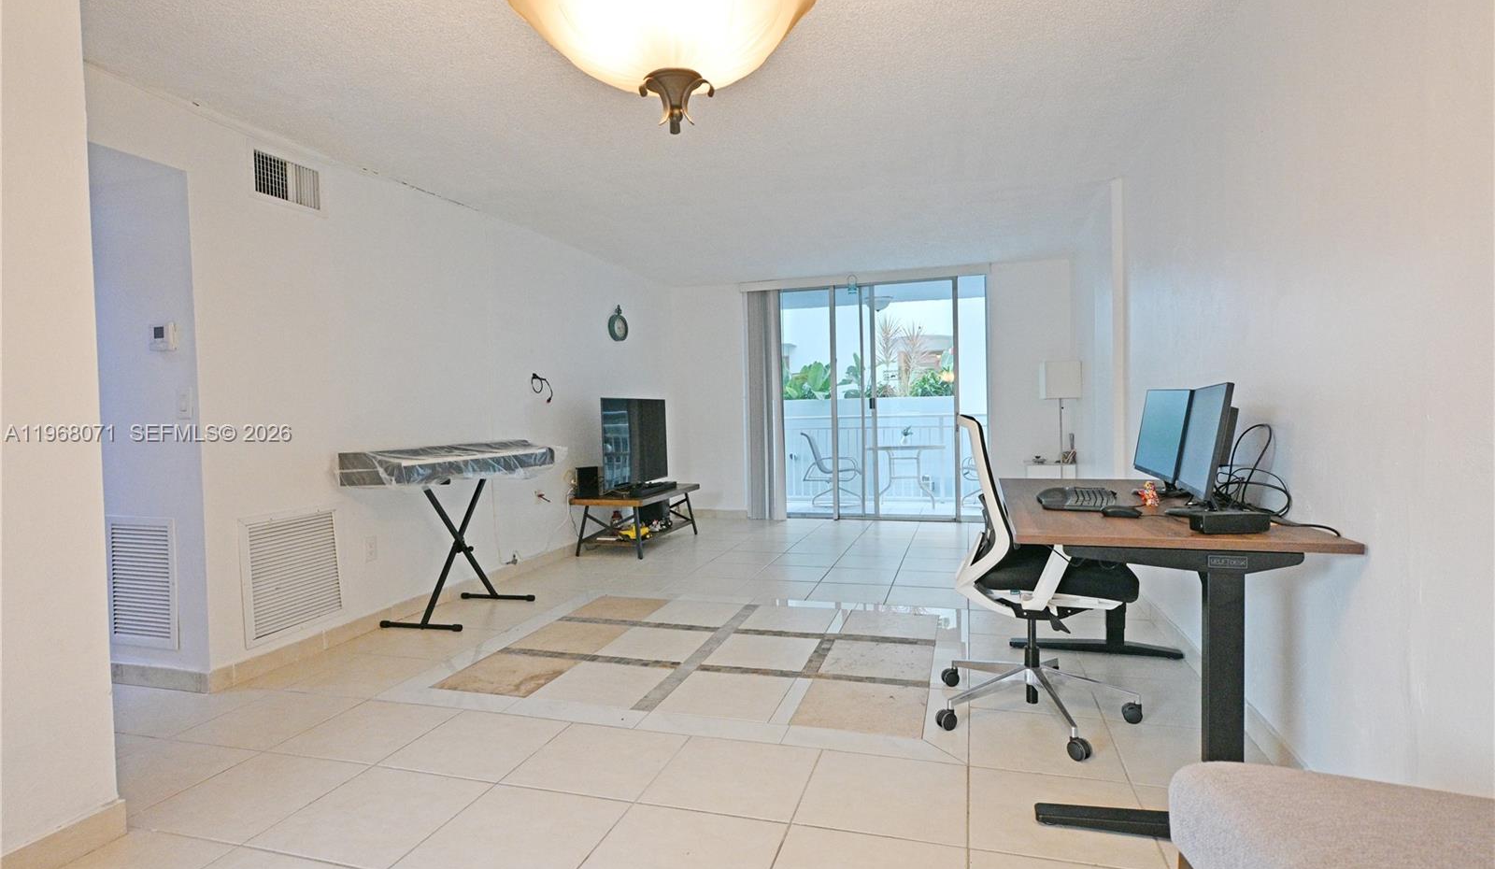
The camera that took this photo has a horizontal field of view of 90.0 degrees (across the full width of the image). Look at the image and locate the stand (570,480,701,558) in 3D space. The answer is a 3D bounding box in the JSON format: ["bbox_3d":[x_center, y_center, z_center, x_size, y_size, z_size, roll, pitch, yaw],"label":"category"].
[{"bbox_3d":[-0.925,0.718,6.438,0.615,0.465,1.190,-1,2,17],"label":"stand"}]

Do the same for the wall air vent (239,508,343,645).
[{"bbox_3d":[-2.135,0.649,3.533,0.030,0.550,0.520,-1,2,17],"label":"wall air vent"}]

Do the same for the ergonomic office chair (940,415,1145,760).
[{"bbox_3d":[1.030,0.469,2.668,0.660,1.080,0.660,-1,2,24],"label":"ergonomic office chair"}]

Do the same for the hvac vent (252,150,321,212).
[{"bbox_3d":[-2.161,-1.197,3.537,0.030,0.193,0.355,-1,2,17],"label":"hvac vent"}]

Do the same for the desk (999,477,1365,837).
[{"bbox_3d":[1.321,0.617,2.639,0.760,0.775,1.720,-1,2,17],"label":"desk"}]

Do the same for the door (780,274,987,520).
[{"bbox_3d":[1.308,-0.313,7.484,2.120,2.360,0.120,-1,2,17],"label":"door"}]

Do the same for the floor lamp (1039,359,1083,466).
[{"bbox_3d":[2.652,0.120,6.308,0.285,1.495,0.285,-1,2,14],"label":"floor lamp"}]

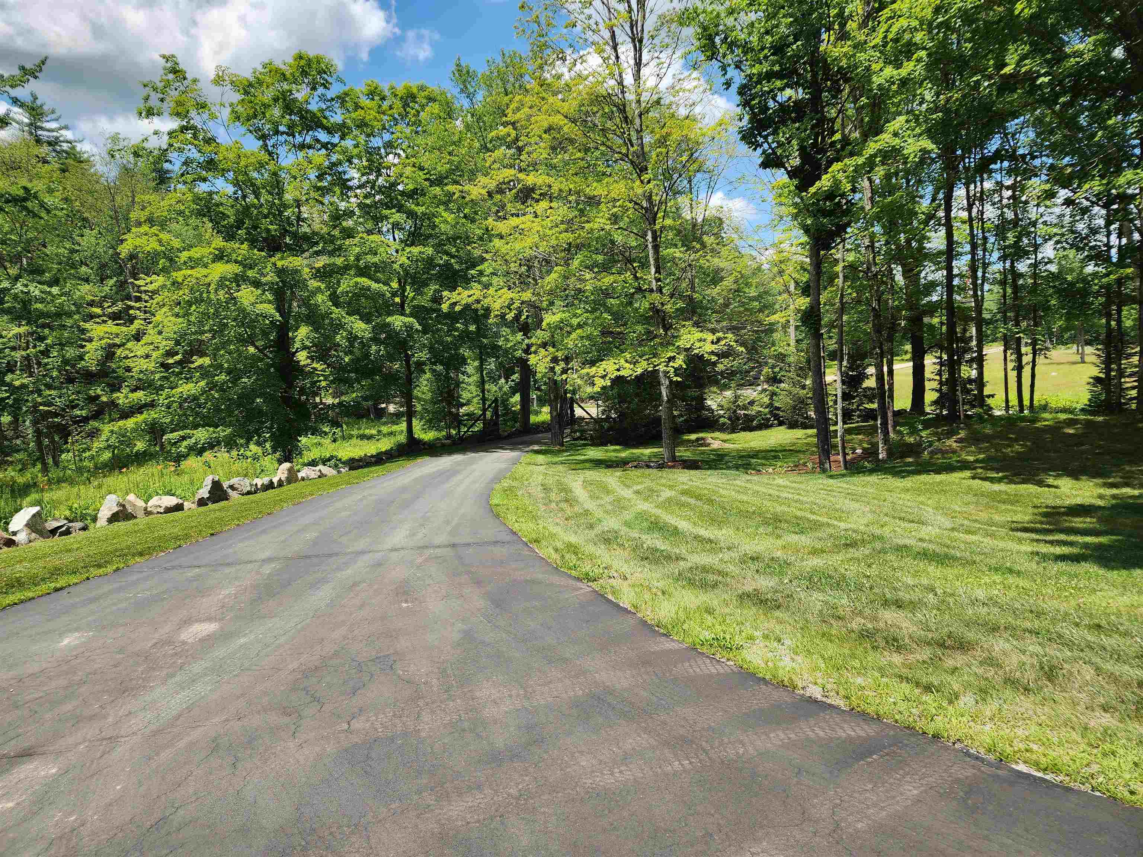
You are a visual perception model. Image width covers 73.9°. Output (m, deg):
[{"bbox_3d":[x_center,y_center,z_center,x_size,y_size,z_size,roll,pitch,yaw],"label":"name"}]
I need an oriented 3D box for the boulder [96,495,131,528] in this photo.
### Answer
[{"bbox_3d":[-8.195,1.487,13.600,0.470,0.560,0.580,-1,1,0],"label":"boulder"}]

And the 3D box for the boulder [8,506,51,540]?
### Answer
[{"bbox_3d":[-8.279,1.446,11.600,0.480,0.520,0.520,-1,1,0],"label":"boulder"}]

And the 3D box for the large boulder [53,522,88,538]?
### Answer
[{"bbox_3d":[-7.996,1.615,12.100,0.380,0.250,0.460,-1,1,0],"label":"large boulder"}]

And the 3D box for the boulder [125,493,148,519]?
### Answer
[{"bbox_3d":[-8.337,1.483,14.500,0.400,0.480,0.440,-1,1,0],"label":"boulder"}]

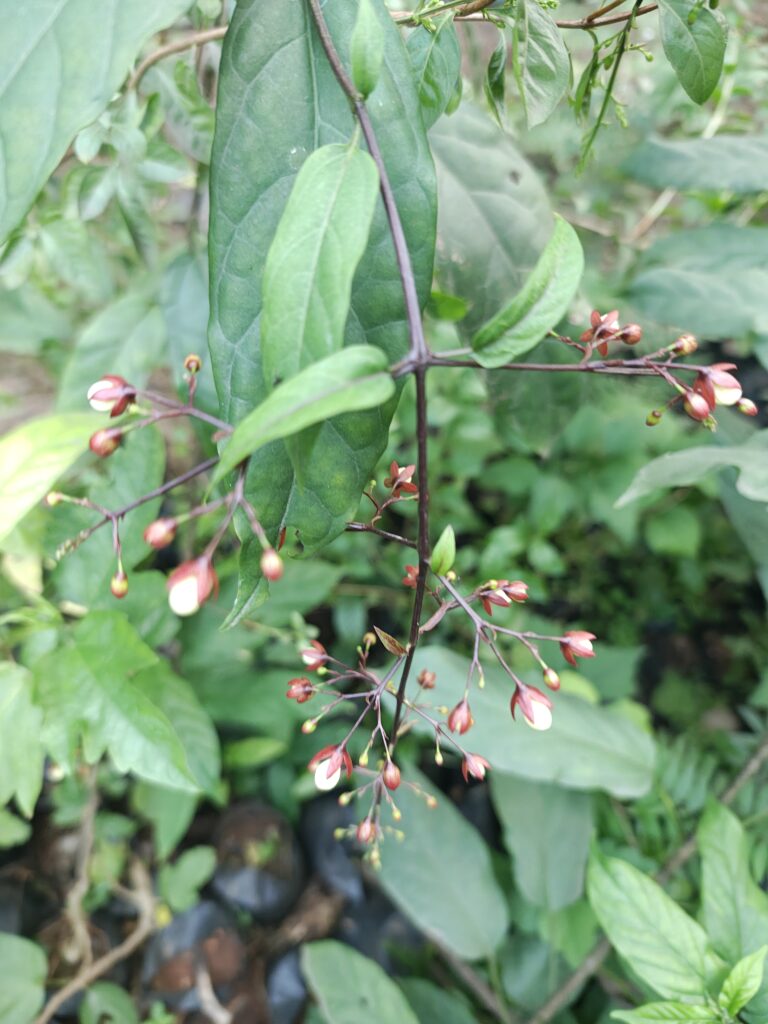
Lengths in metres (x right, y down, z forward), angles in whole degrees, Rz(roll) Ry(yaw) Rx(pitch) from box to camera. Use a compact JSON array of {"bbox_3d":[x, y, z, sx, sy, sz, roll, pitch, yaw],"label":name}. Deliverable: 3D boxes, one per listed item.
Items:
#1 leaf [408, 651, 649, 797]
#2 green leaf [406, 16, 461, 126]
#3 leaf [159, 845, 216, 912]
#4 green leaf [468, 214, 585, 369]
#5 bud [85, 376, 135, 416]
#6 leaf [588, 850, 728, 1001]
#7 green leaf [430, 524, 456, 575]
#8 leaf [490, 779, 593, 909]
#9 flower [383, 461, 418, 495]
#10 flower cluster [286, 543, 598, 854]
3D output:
[{"bbox_3d":[0.108,0.155,0.500,0.190,0.025,0.085,20,54,20],"label":"leaf"},{"bbox_3d":[0.031,-0.273,0.420,0.032,0.066,0.012,14,24,0],"label":"green leaf"},{"bbox_3d":[-0.179,0.334,0.620,0.048,0.014,0.065,28,45,22],"label":"leaf"},{"bbox_3d":[0.059,-0.091,0.280,0.026,0.018,0.068,30,83,36],"label":"green leaf"},{"bbox_3d":[-0.115,-0.049,0.285,0.019,0.017,0.017,-11,36,-15],"label":"bud"},{"bbox_3d":[0.176,0.267,0.440,0.050,0.018,0.125,-34,56,-17],"label":"leaf"},{"bbox_3d":[0.026,0.016,0.295,0.011,0.021,0.006,14,12,9],"label":"green leaf"},{"bbox_3d":[0.131,0.266,0.560,0.080,0.020,0.130,0,50,-4],"label":"leaf"},{"bbox_3d":[0.008,-0.016,0.315,0.015,0.015,0.015,16,38,21],"label":"flower"},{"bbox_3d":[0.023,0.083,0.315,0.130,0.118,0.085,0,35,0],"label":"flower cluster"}]

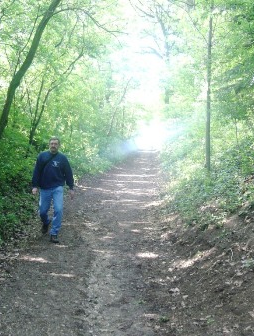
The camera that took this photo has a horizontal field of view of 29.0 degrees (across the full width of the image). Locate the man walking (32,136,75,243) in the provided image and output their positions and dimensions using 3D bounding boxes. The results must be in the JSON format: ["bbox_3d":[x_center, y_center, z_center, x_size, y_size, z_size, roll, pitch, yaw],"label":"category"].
[{"bbox_3d":[-1.250,0.365,8.350,0.730,1.750,0.680,0,3,-5],"label":"man walking"}]

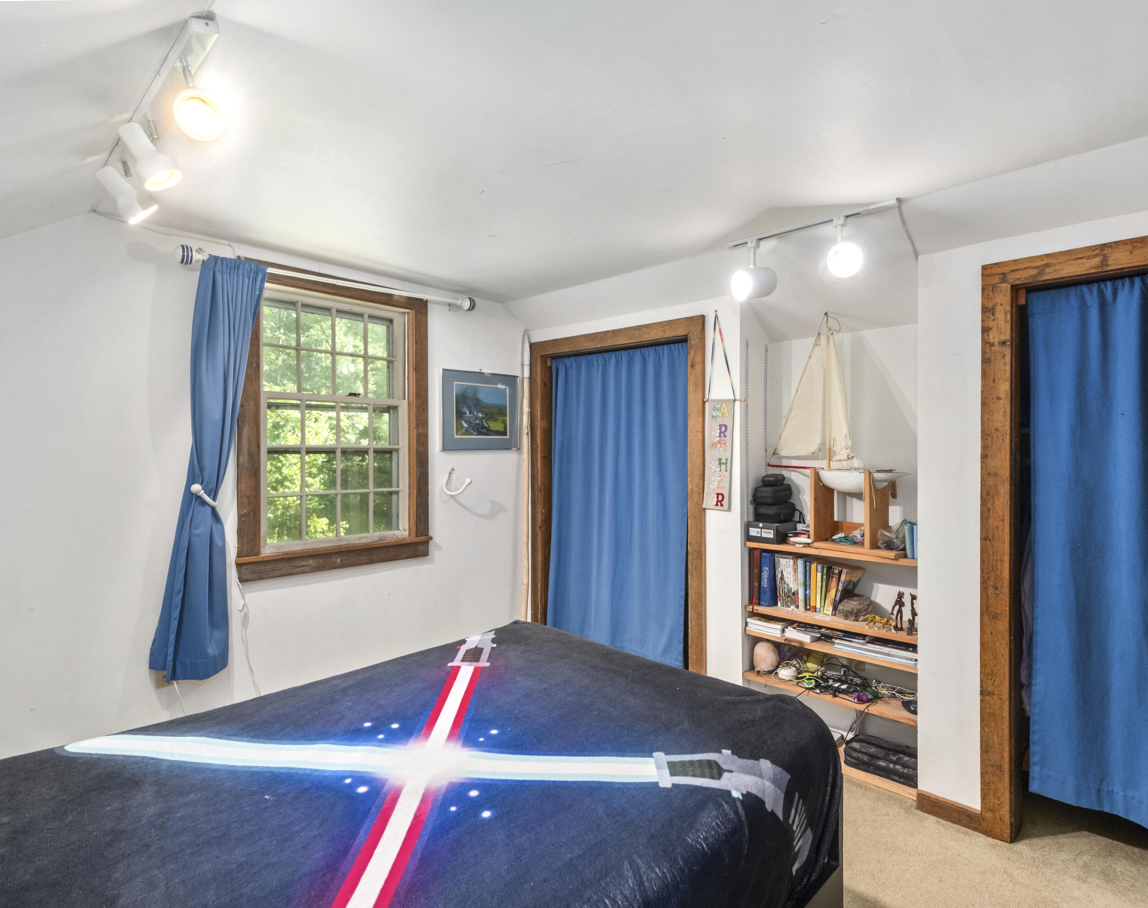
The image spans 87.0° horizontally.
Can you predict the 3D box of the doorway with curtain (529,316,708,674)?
[{"bbox_3d":[0.209,0.313,3.166,1.155,1.886,0.130,0,0,43],"label":"doorway with curtain"}]

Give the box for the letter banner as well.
[{"bbox_3d":[0.620,0.006,2.593,0.122,0.465,0.012,4,3,42],"label":"letter banner"}]

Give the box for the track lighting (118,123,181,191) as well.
[{"bbox_3d":[-1.028,-0.721,1.455,0.090,0.135,0.090,-35,14,-21],"label":"track lighting"}]

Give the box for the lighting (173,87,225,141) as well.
[{"bbox_3d":[-0.764,-0.677,1.218,0.090,0.090,0.135,0,21,-41],"label":"lighting"}]

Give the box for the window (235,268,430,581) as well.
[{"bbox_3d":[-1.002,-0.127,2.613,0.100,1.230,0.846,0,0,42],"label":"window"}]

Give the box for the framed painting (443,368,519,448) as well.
[{"bbox_3d":[-0.484,-0.222,3.159,0.022,0.403,0.513,0,0,42],"label":"framed painting"}]

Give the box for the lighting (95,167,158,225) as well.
[{"bbox_3d":[-1.157,-0.670,1.555,0.085,0.088,0.130,0,-44,35],"label":"lighting"}]

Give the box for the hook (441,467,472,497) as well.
[{"bbox_3d":[-0.609,0.138,3.134,0.110,0.145,0.090,0,0,43],"label":"hook"}]

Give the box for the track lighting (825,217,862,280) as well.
[{"bbox_3d":[0.912,-0.694,2.078,0.117,0.232,0.155,0,0,10],"label":"track lighting"}]

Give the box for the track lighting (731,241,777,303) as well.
[{"bbox_3d":[0.688,-0.685,2.283,0.155,0.234,0.117,0,0,-23],"label":"track lighting"}]

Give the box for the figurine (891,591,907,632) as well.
[{"bbox_3d":[1.214,0.586,2.265,0.055,0.148,0.045,0,0,38],"label":"figurine"}]

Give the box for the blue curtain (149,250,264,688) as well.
[{"bbox_3d":[-1.370,0.043,2.291,0.130,1.570,0.394,0,0,43],"label":"blue curtain"}]

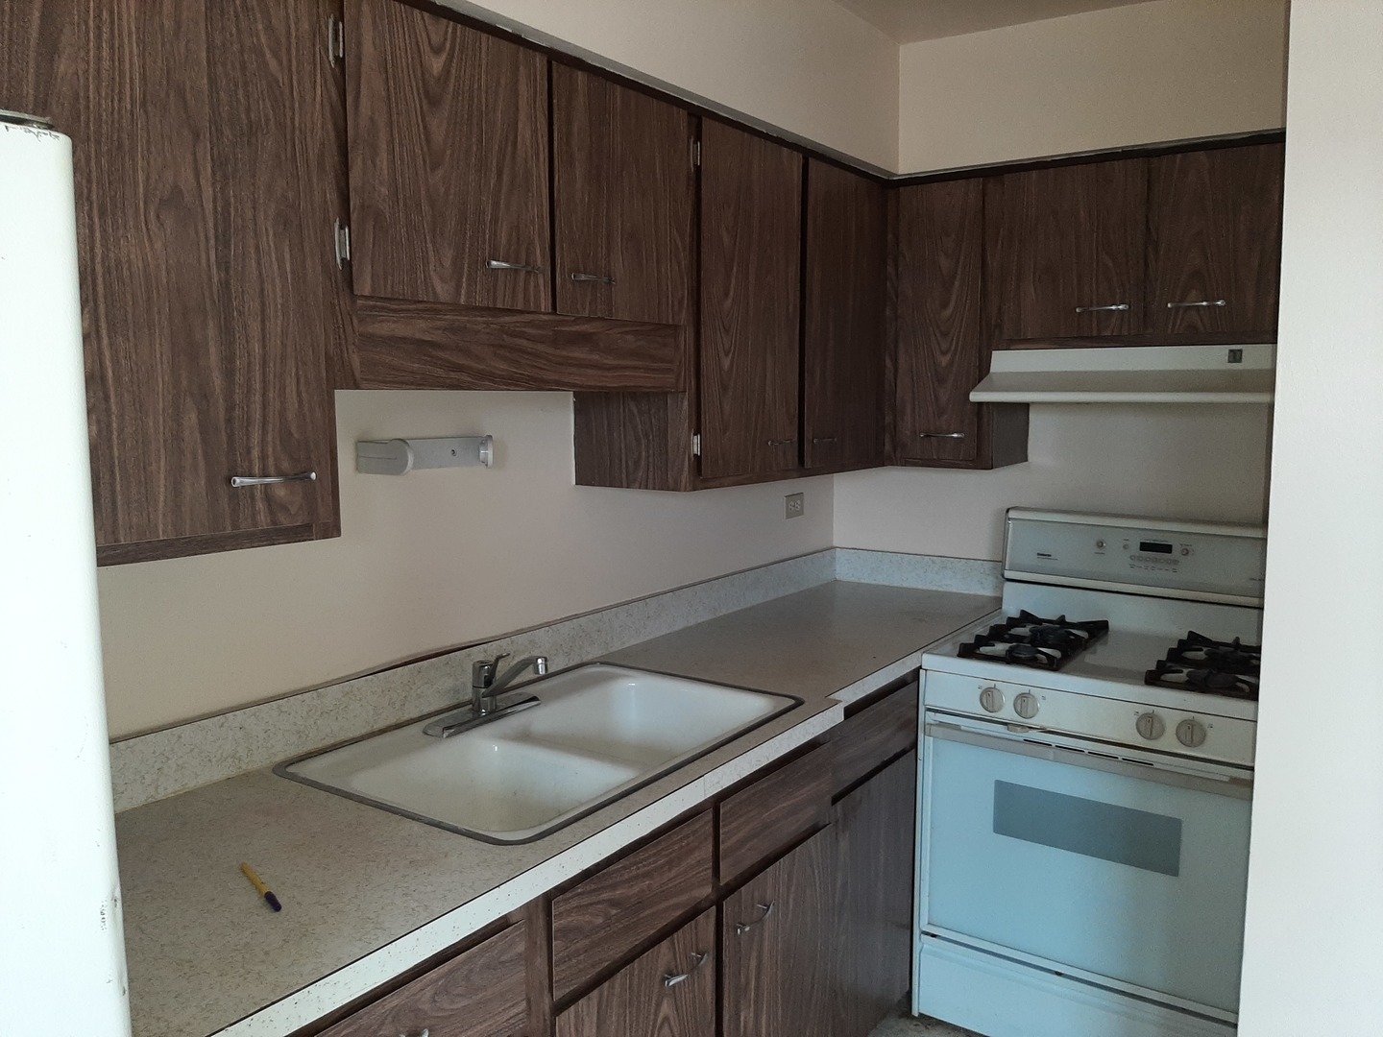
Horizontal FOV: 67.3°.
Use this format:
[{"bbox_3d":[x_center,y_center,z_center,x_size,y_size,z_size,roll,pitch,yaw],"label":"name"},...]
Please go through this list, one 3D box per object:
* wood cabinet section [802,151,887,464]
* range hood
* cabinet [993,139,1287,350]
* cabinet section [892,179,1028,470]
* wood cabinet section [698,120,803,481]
[{"bbox_3d":[0.263,-0.516,2.759,0.337,0.764,0.460,4,8,35],"label":"wood cabinet section"},{"bbox_3d":[1.131,-0.354,2.546,0.740,0.131,0.504,4,8,35],"label":"range hood"},{"bbox_3d":[1.172,-0.648,2.575,0.734,0.457,0.352,4,8,35],"label":"cabinet"},{"bbox_3d":[0.756,-0.529,2.915,0.301,0.754,0.321,4,8,35],"label":"cabinet section"},{"bbox_3d":[-0.001,-0.470,2.382,0.337,0.764,0.466,4,8,35],"label":"wood cabinet section"}]

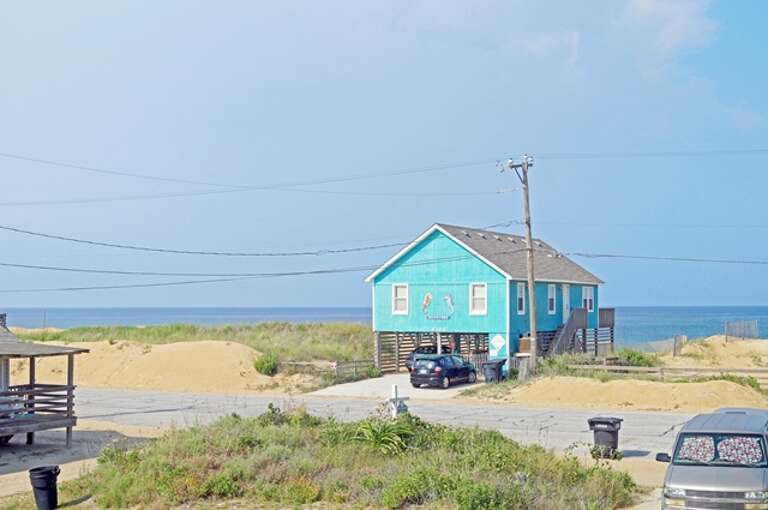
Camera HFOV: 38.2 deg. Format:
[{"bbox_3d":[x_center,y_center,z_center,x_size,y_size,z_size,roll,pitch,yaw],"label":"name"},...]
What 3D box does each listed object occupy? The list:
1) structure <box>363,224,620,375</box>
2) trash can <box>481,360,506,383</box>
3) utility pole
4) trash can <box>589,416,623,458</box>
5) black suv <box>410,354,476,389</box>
[{"bbox_3d":[6.654,2.577,62.770,8.600,7.600,15.700,-2,-3,30],"label":"structure"},{"bbox_3d":[4.951,5.287,49.809,0.730,1.100,0.880,-2,-3,30],"label":"trash can"},{"bbox_3d":[6.337,0.467,52.033,1.700,10.350,0.700,-1,-3,10],"label":"utility pole"},{"bbox_3d":[6.221,5.100,30.798,0.720,1.100,0.860,-2,-3,31],"label":"trash can"},{"bbox_3d":[2.908,5.354,51.608,1.720,1.540,4.150,-2,-3,29],"label":"black suv"}]

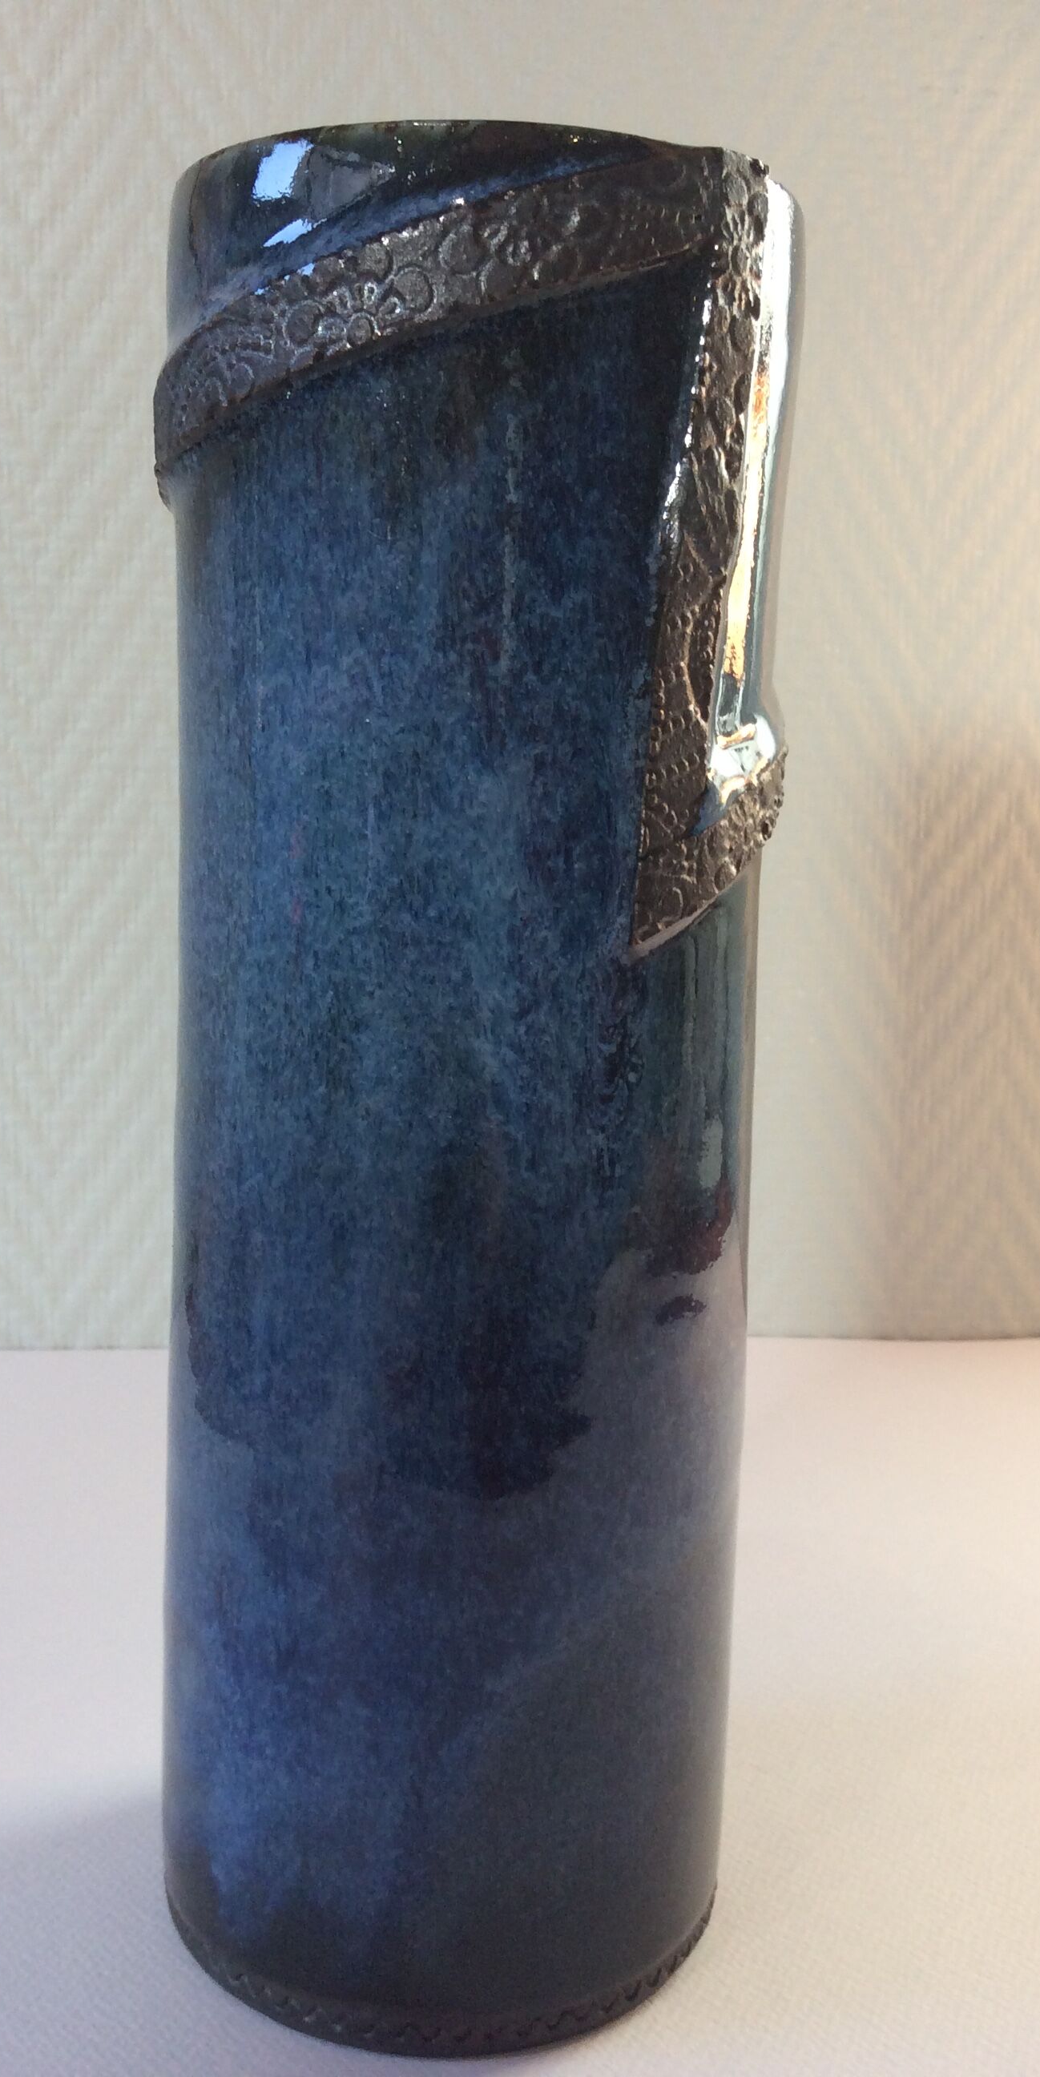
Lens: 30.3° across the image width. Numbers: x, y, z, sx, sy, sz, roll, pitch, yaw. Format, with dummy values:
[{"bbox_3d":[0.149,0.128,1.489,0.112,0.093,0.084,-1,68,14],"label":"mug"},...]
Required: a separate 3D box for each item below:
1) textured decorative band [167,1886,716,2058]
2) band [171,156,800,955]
[{"bbox_3d":[-0.012,0.135,0.316,0.088,0.009,0.088,0,7,-2],"label":"textured decorative band"},{"bbox_3d":[-0.007,-0.068,0.289,0.097,0.104,0.093,0,7,-1],"label":"band"}]

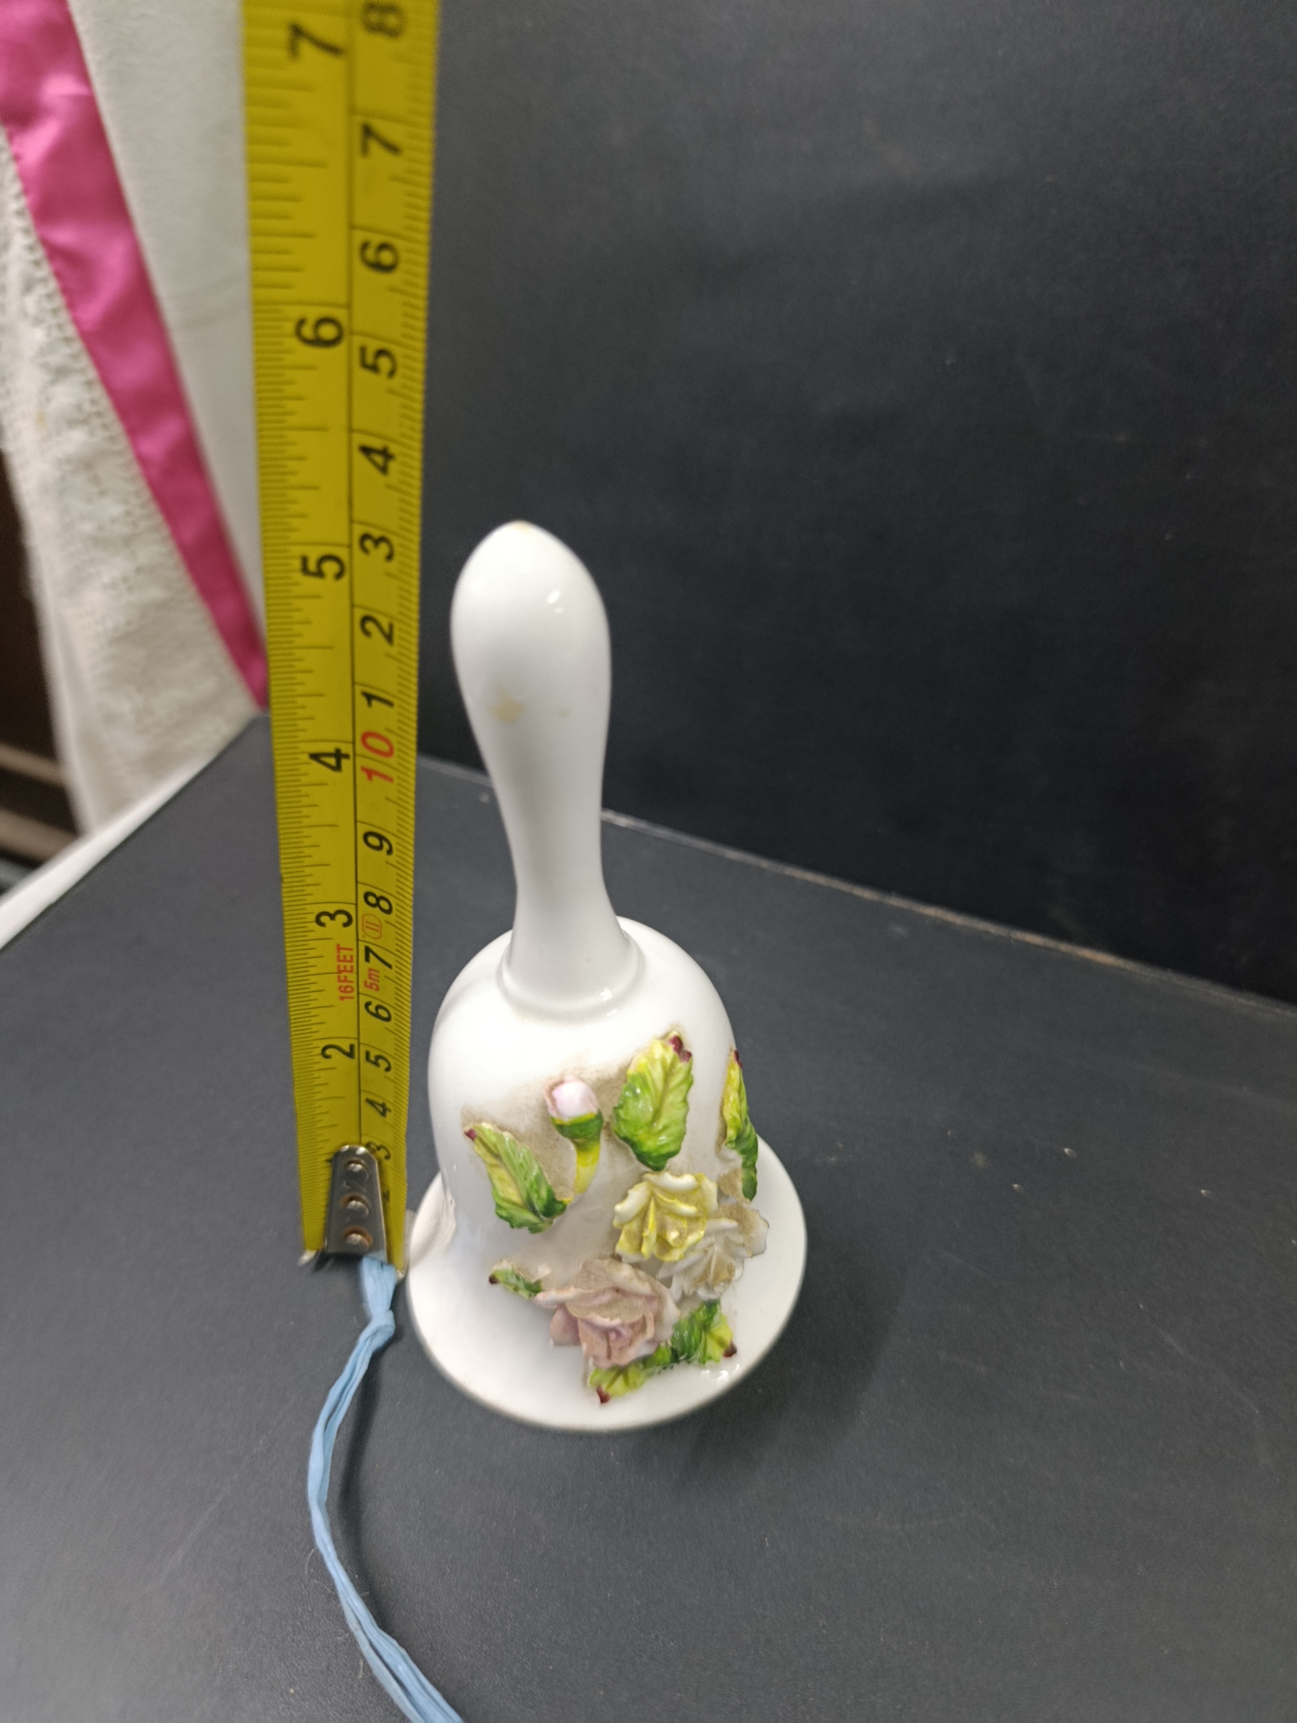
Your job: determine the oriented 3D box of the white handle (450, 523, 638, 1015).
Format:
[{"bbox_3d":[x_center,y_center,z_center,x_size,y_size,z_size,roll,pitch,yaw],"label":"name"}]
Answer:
[{"bbox_3d":[-0.013,-0.011,0.145,0.020,0.064,0.020,-7,36,-4],"label":"white handle"}]

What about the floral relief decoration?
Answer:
[{"bbox_3d":[-0.002,0.052,0.165,0.042,0.054,0.023,-14,37,-13],"label":"floral relief decoration"}]

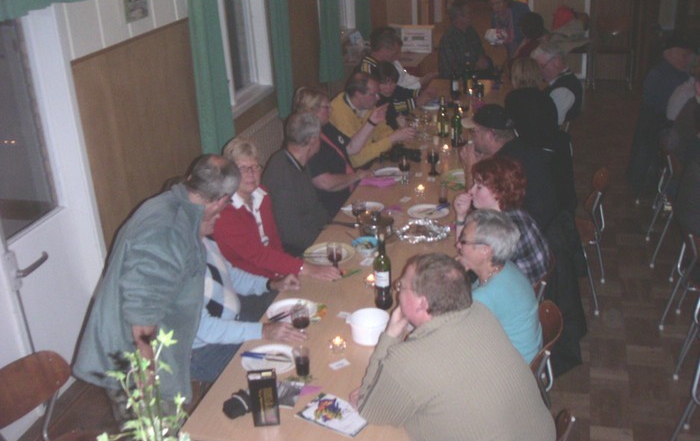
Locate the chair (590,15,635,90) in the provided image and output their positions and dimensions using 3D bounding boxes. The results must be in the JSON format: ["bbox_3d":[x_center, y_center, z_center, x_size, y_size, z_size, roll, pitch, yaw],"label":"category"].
[{"bbox_3d":[3.246,-2.070,9.422,0.460,0.790,0.500,4,24,13],"label":"chair"}]

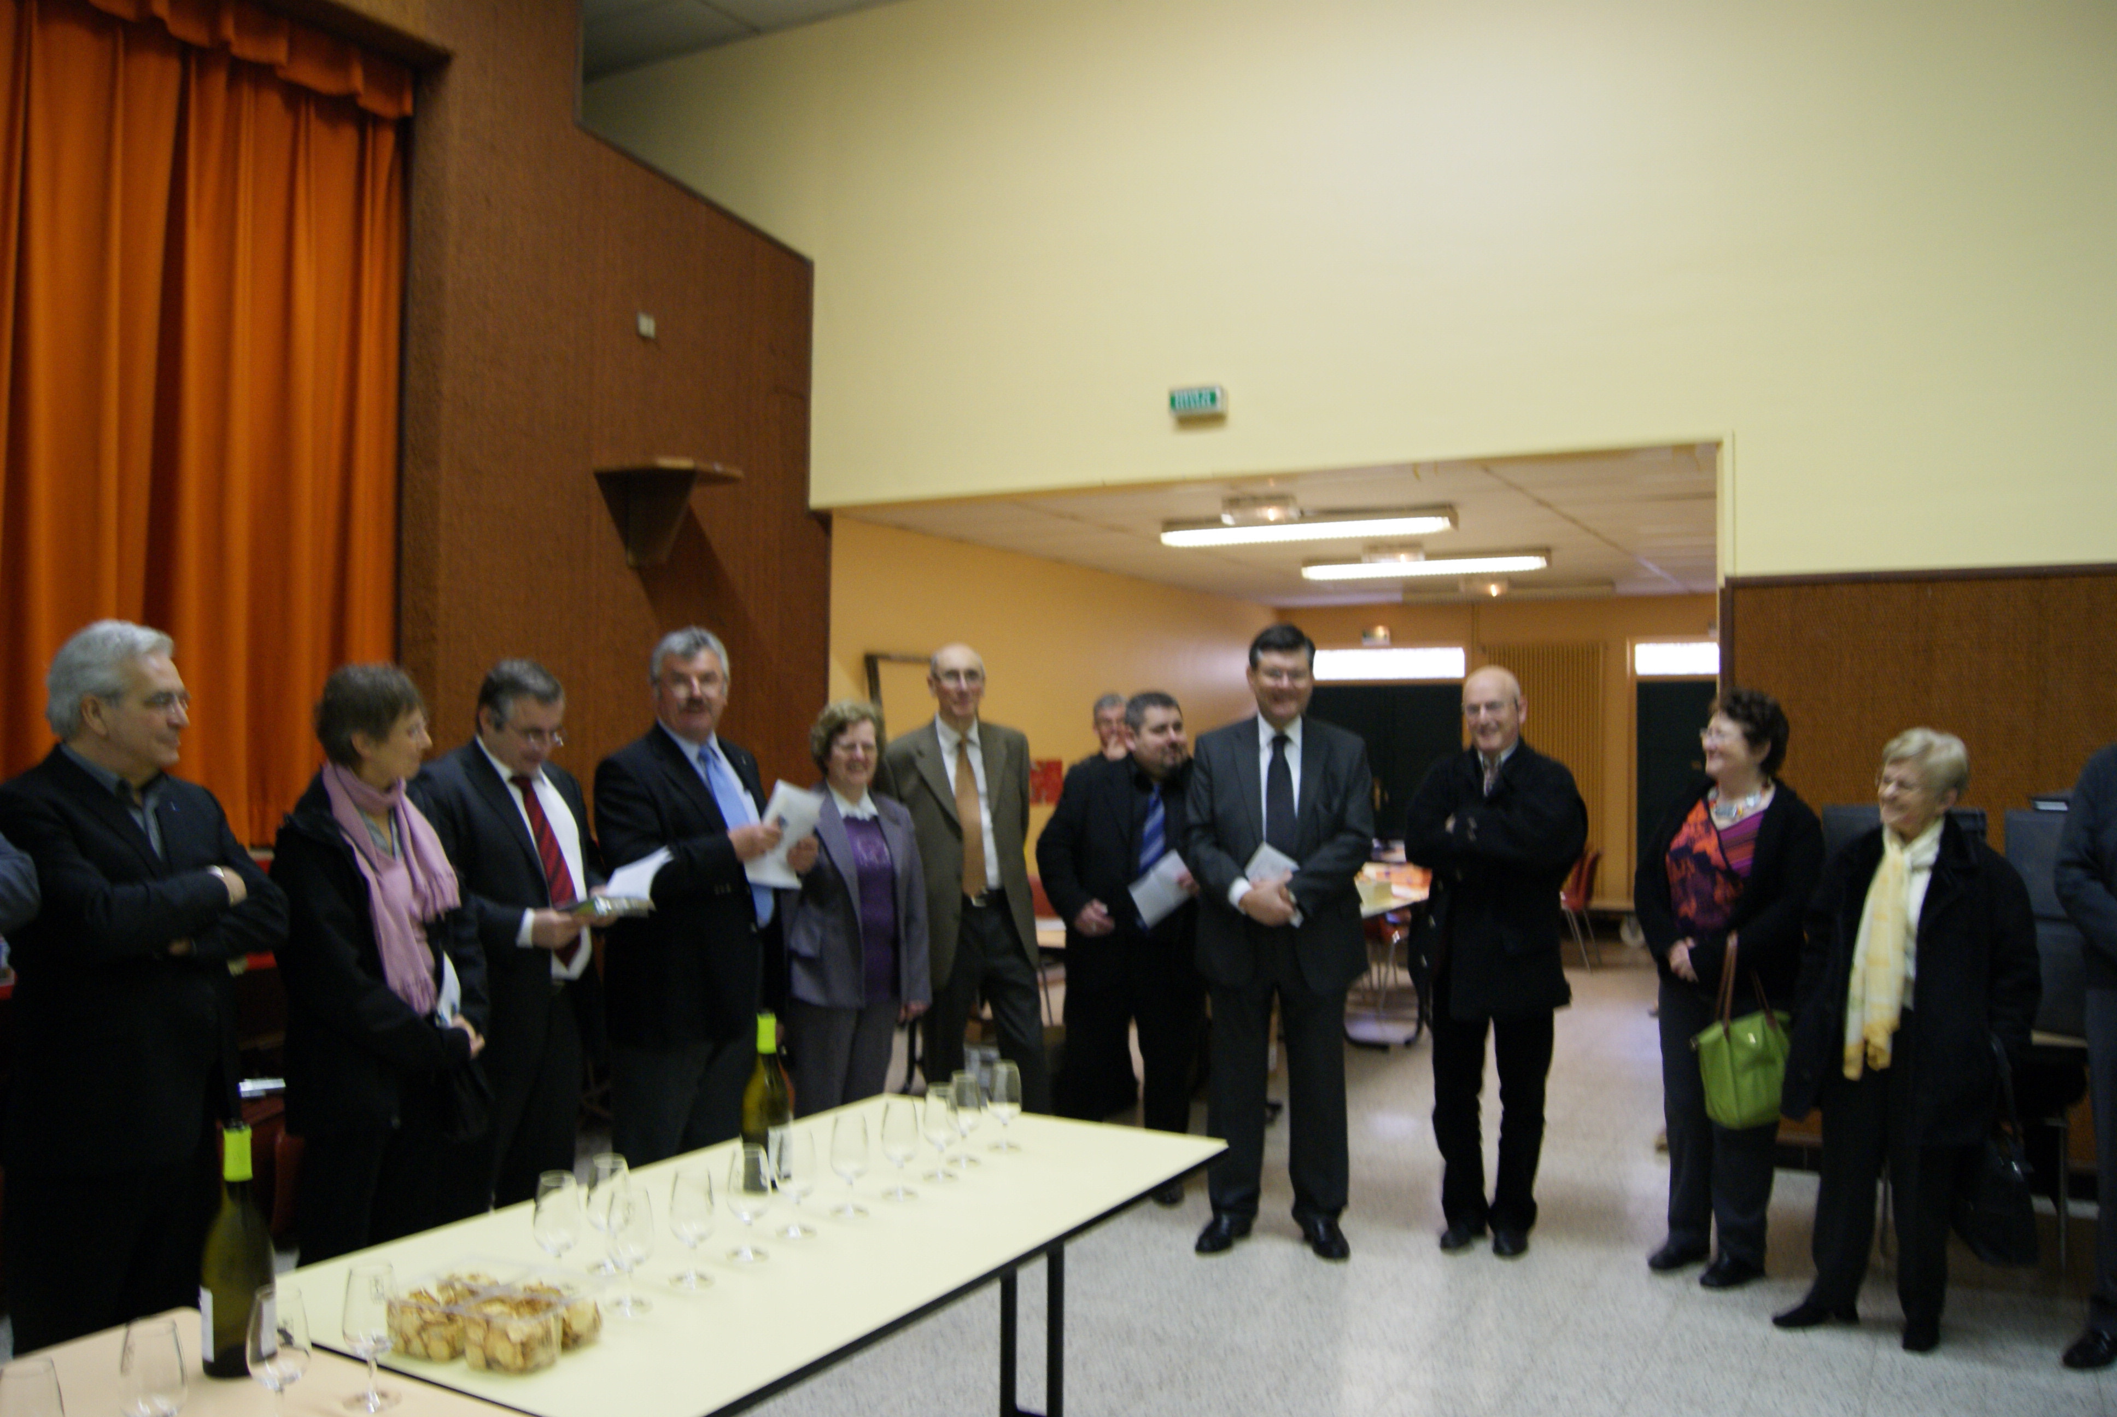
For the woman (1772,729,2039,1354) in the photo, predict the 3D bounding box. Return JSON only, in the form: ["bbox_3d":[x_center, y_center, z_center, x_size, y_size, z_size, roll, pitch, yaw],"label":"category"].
[{"bbox_3d":[2.196,0.834,4.149,0.560,1.538,0.400,-1,-3,43],"label":"woman"}]

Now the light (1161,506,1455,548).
[{"bbox_3d":[1.252,-0.934,8.212,1.570,0.110,0.170,0,-2,30],"label":"light"}]

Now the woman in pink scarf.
[{"bbox_3d":[-1.409,0.721,3.290,0.380,1.623,0.460,-1,-3,32],"label":"woman in pink scarf"}]

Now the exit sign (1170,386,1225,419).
[{"bbox_3d":[0.593,-1.298,6.760,0.232,0.106,0.055,0,-2,24],"label":"exit sign"}]

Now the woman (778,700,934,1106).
[{"bbox_3d":[-0.572,0.784,4.490,0.450,1.606,0.300,2,-2,-27],"label":"woman"}]

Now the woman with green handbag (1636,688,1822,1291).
[{"bbox_3d":[2.001,0.794,4.730,0.520,1.690,0.400,0,-2,43],"label":"woman with green handbag"}]

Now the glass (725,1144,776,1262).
[{"bbox_3d":[-0.446,0.717,2.311,0.066,0.155,0.066,1,-2,0],"label":"glass"}]

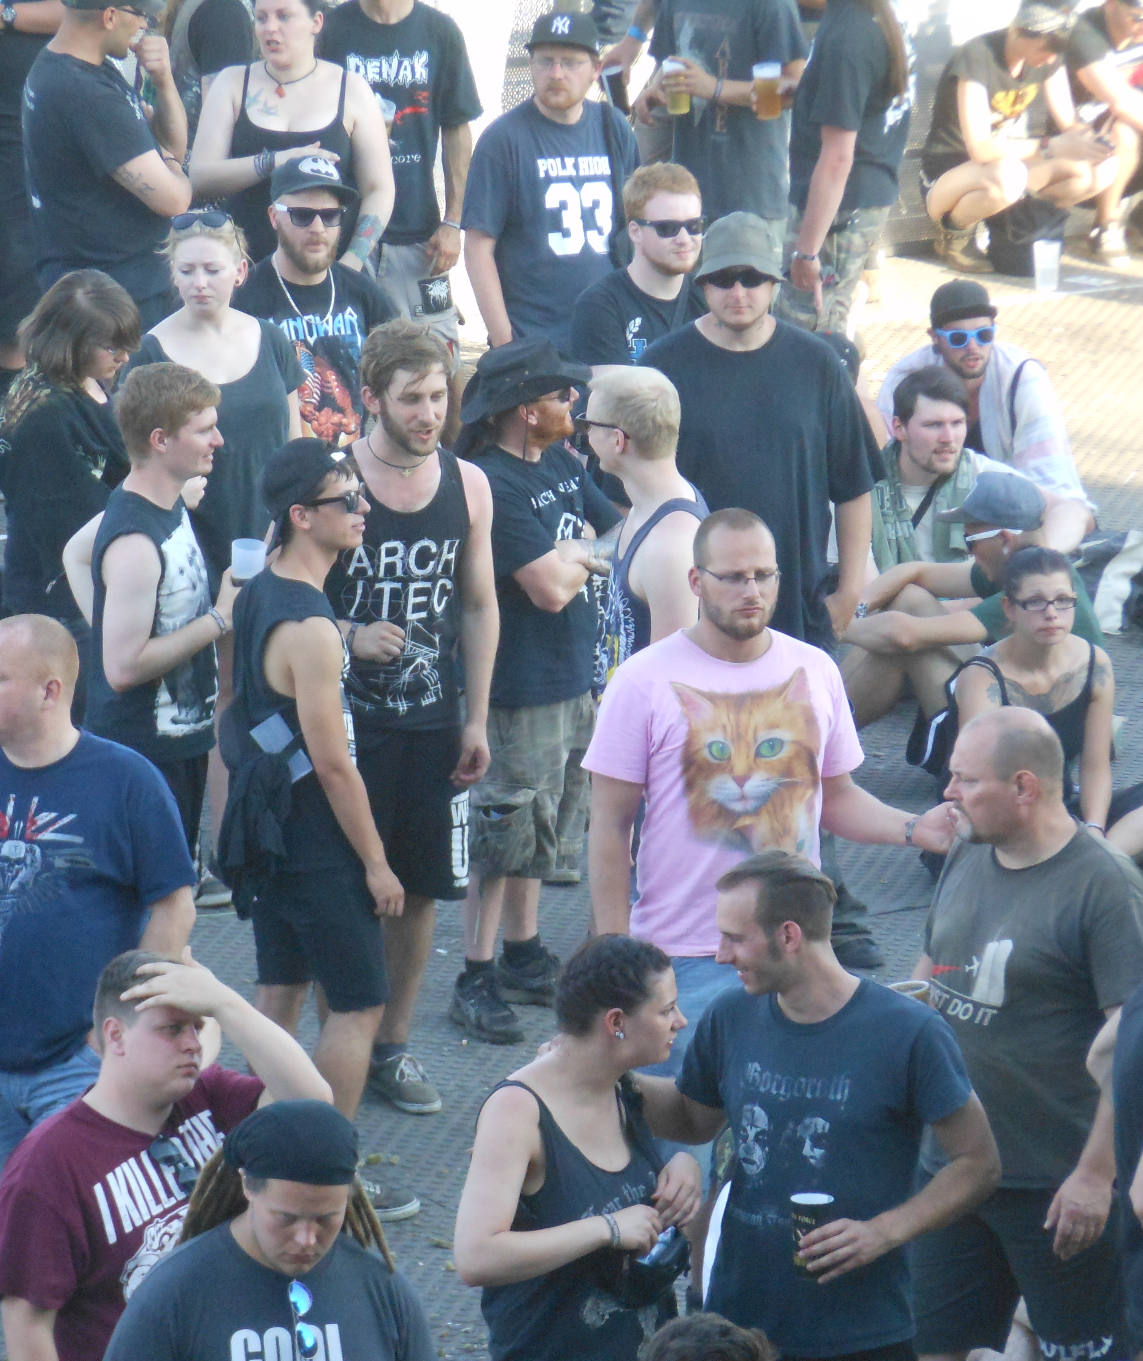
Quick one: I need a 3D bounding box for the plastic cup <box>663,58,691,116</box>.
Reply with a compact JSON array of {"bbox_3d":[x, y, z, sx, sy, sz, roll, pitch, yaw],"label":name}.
[{"bbox_3d":[0.284,-1.595,30.900,0.080,0.135,0.080,-4,14,1],"label":"plastic cup"}]

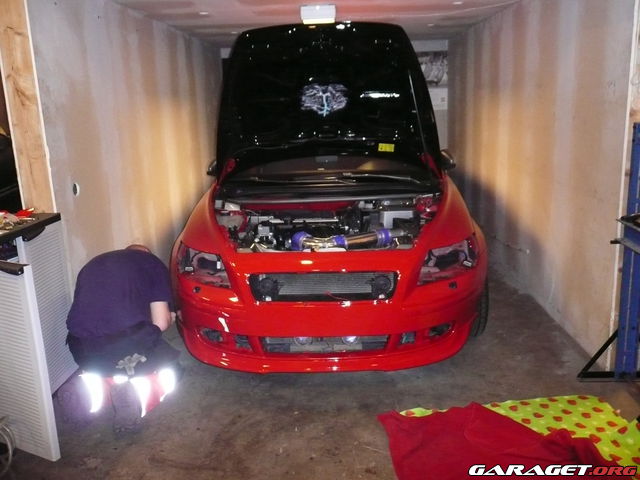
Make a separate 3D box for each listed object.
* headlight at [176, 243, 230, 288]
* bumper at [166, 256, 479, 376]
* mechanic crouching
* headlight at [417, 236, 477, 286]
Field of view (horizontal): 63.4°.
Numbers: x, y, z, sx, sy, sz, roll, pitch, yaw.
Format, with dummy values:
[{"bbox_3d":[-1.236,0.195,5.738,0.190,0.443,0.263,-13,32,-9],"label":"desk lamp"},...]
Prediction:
[{"bbox_3d":[-0.587,0.139,2.671,0.350,0.190,0.280,1,13,15],"label":"headlight"},{"bbox_3d":[0.030,0.303,2.607,1.680,0.540,0.550,-1,12,3],"label":"bumper"},{"bbox_3d":[-0.916,0.428,2.463,0.530,0.780,0.650,3,13,20],"label":"mechanic crouching"},{"bbox_3d":[0.651,0.108,2.606,0.350,0.190,0.280,-4,13,-9],"label":"headlight"}]

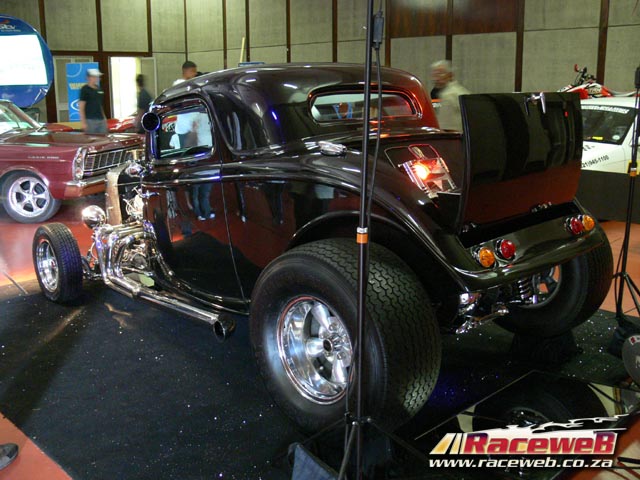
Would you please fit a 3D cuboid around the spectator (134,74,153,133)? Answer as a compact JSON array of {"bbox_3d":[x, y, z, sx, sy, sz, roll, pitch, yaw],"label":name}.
[{"bbox_3d":[-2.772,-1.750,10.380,0.320,1.770,0.480,-4,12,-17],"label":"spectator"}]

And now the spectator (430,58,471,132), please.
[{"bbox_3d":[1.300,-0.928,6.576,0.360,1.730,0.500,-6,13,-24],"label":"spectator"}]

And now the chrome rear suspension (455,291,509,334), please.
[{"bbox_3d":[0.680,0.307,2.710,0.290,0.180,0.200,-12,18,-42],"label":"chrome rear suspension"}]

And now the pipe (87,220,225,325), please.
[{"bbox_3d":[-0.971,0.151,4.165,0.460,0.500,1.500,-12,16,-44],"label":"pipe"}]

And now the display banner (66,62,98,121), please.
[{"bbox_3d":[-4.246,-2.203,11.804,0.600,2.000,0.080,-1,12,-3],"label":"display banner"}]

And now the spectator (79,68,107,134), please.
[{"bbox_3d":[-3.224,-1.553,9.381,0.320,1.780,0.480,4,13,22],"label":"spectator"}]

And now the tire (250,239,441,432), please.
[{"bbox_3d":[0.082,0.407,2.613,0.347,0.825,0.825,-12,16,-44],"label":"tire"}]

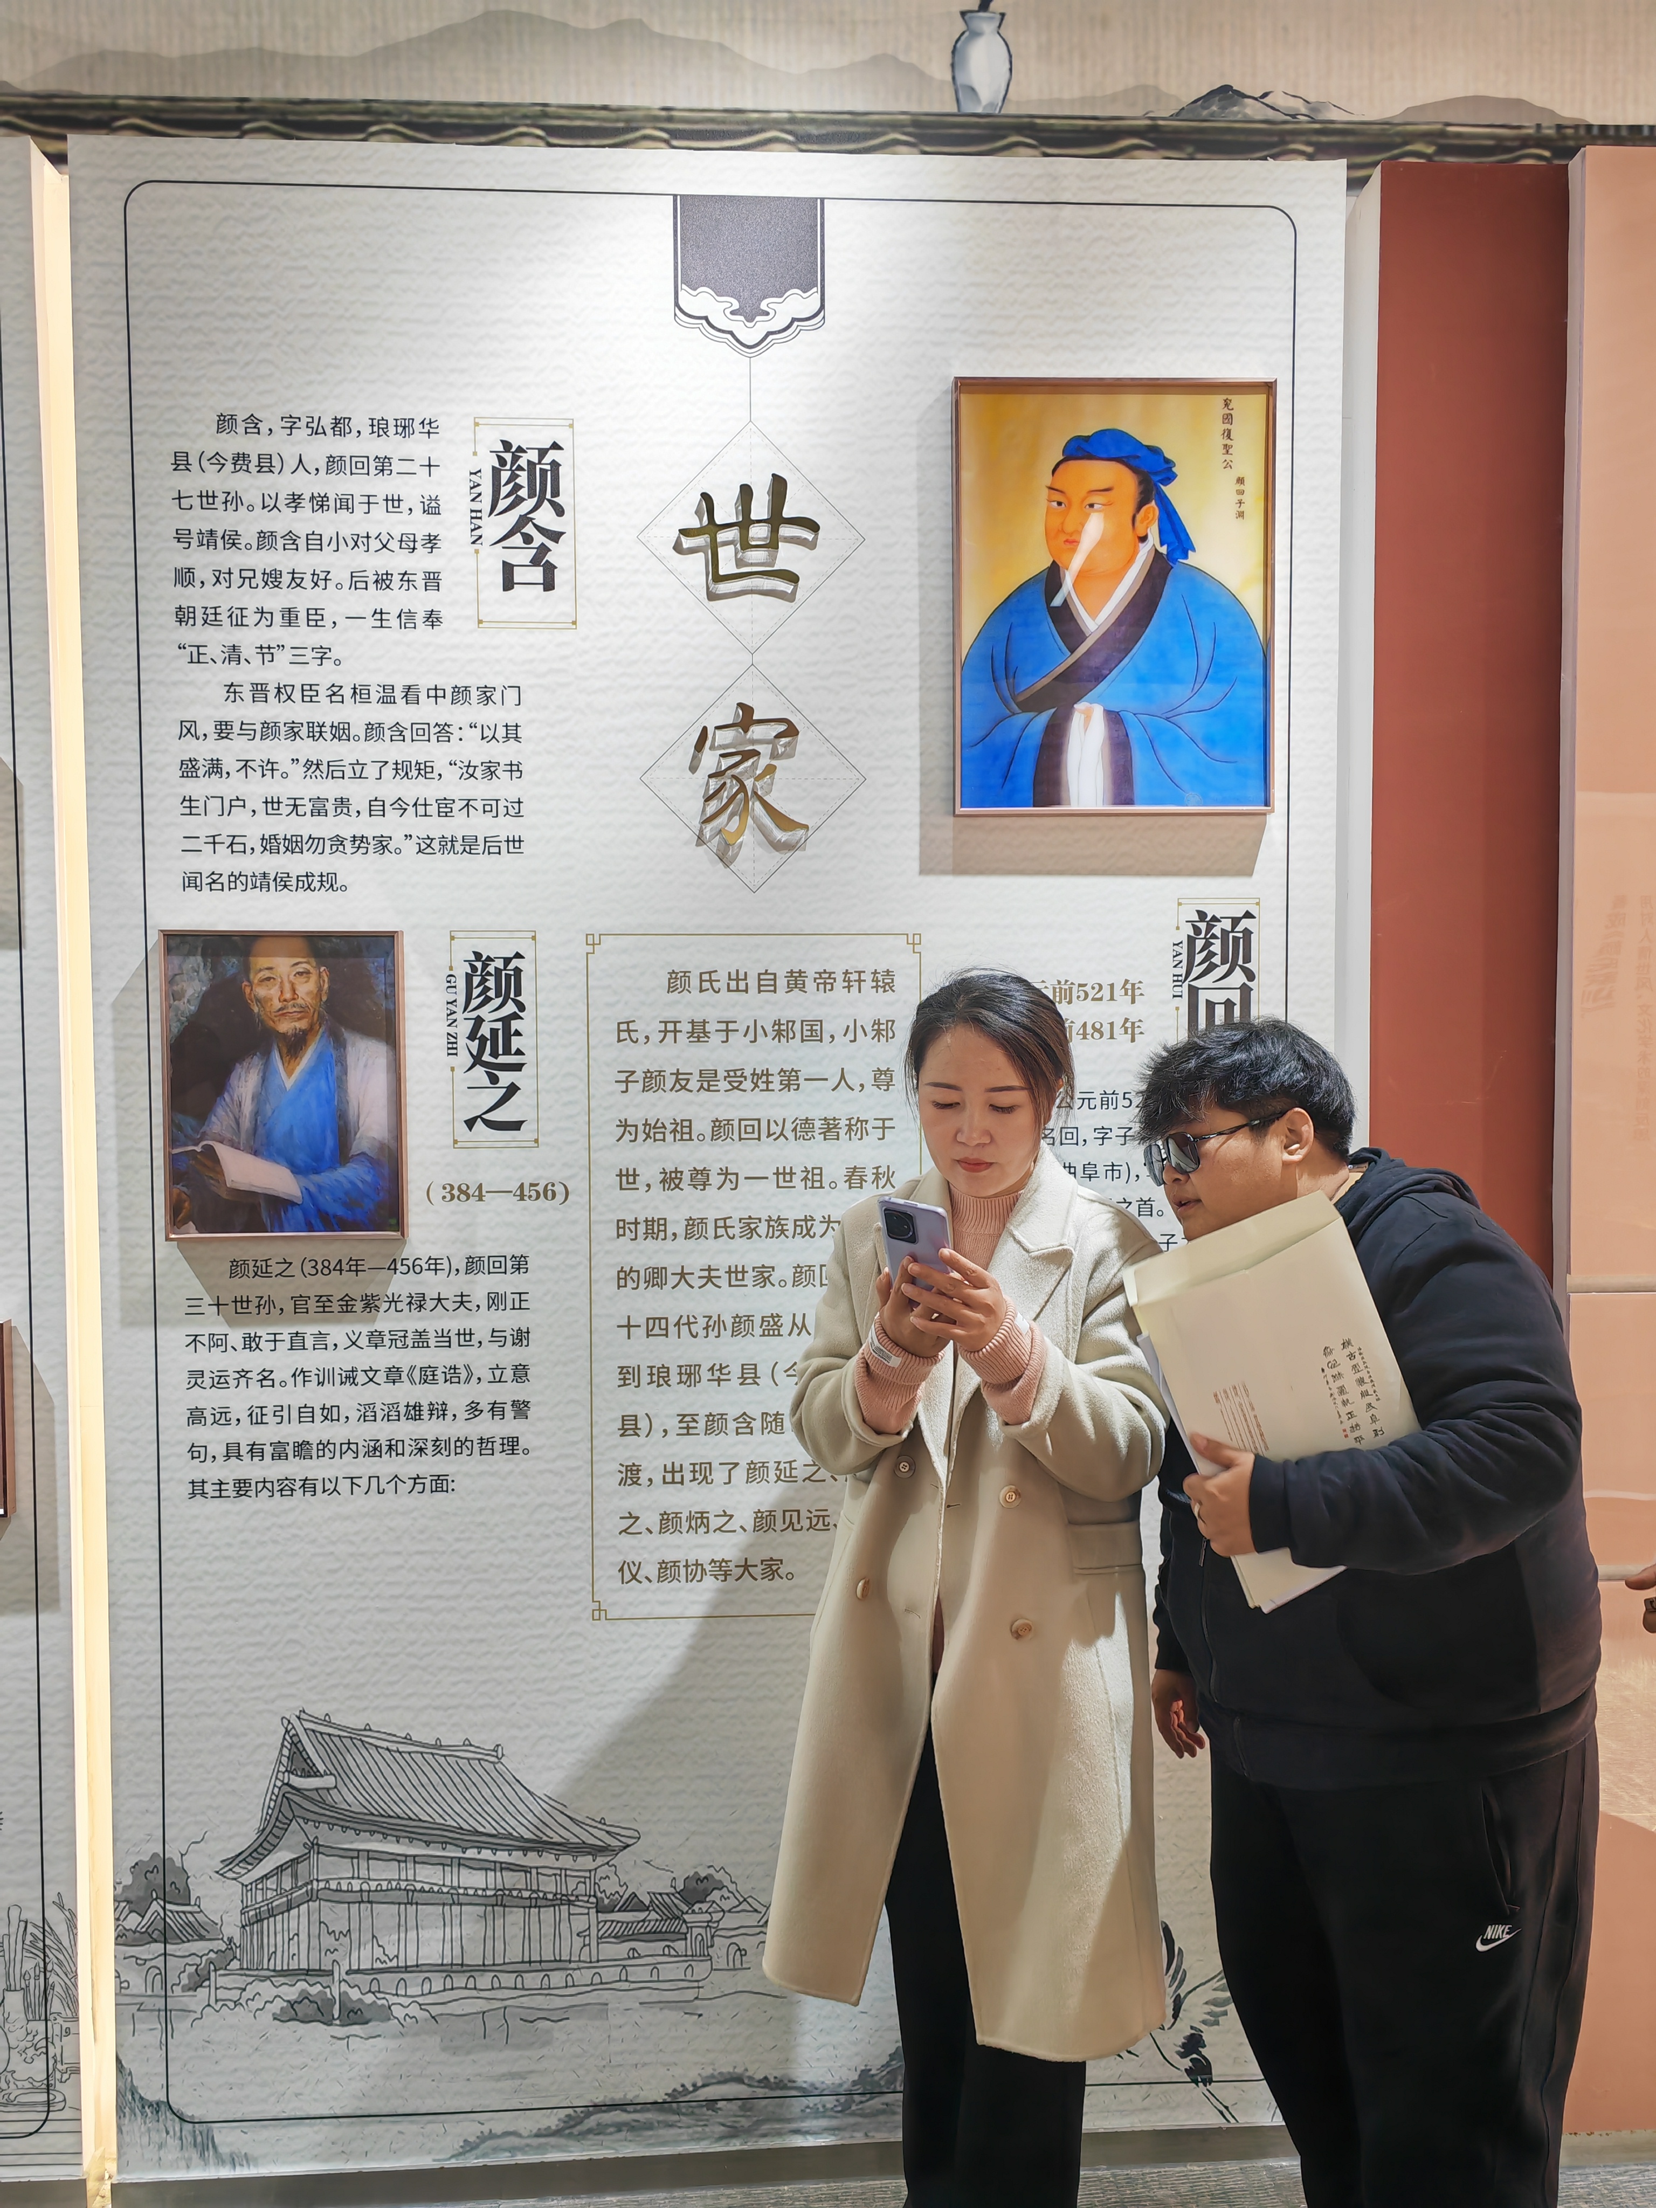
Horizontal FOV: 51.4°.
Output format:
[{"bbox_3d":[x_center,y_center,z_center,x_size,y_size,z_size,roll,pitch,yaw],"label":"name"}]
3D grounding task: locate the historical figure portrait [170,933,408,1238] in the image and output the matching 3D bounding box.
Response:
[{"bbox_3d":[-0.700,-0.023,2.225,0.303,0.398,0.030,0,3,-3],"label":"historical figure portrait"}]

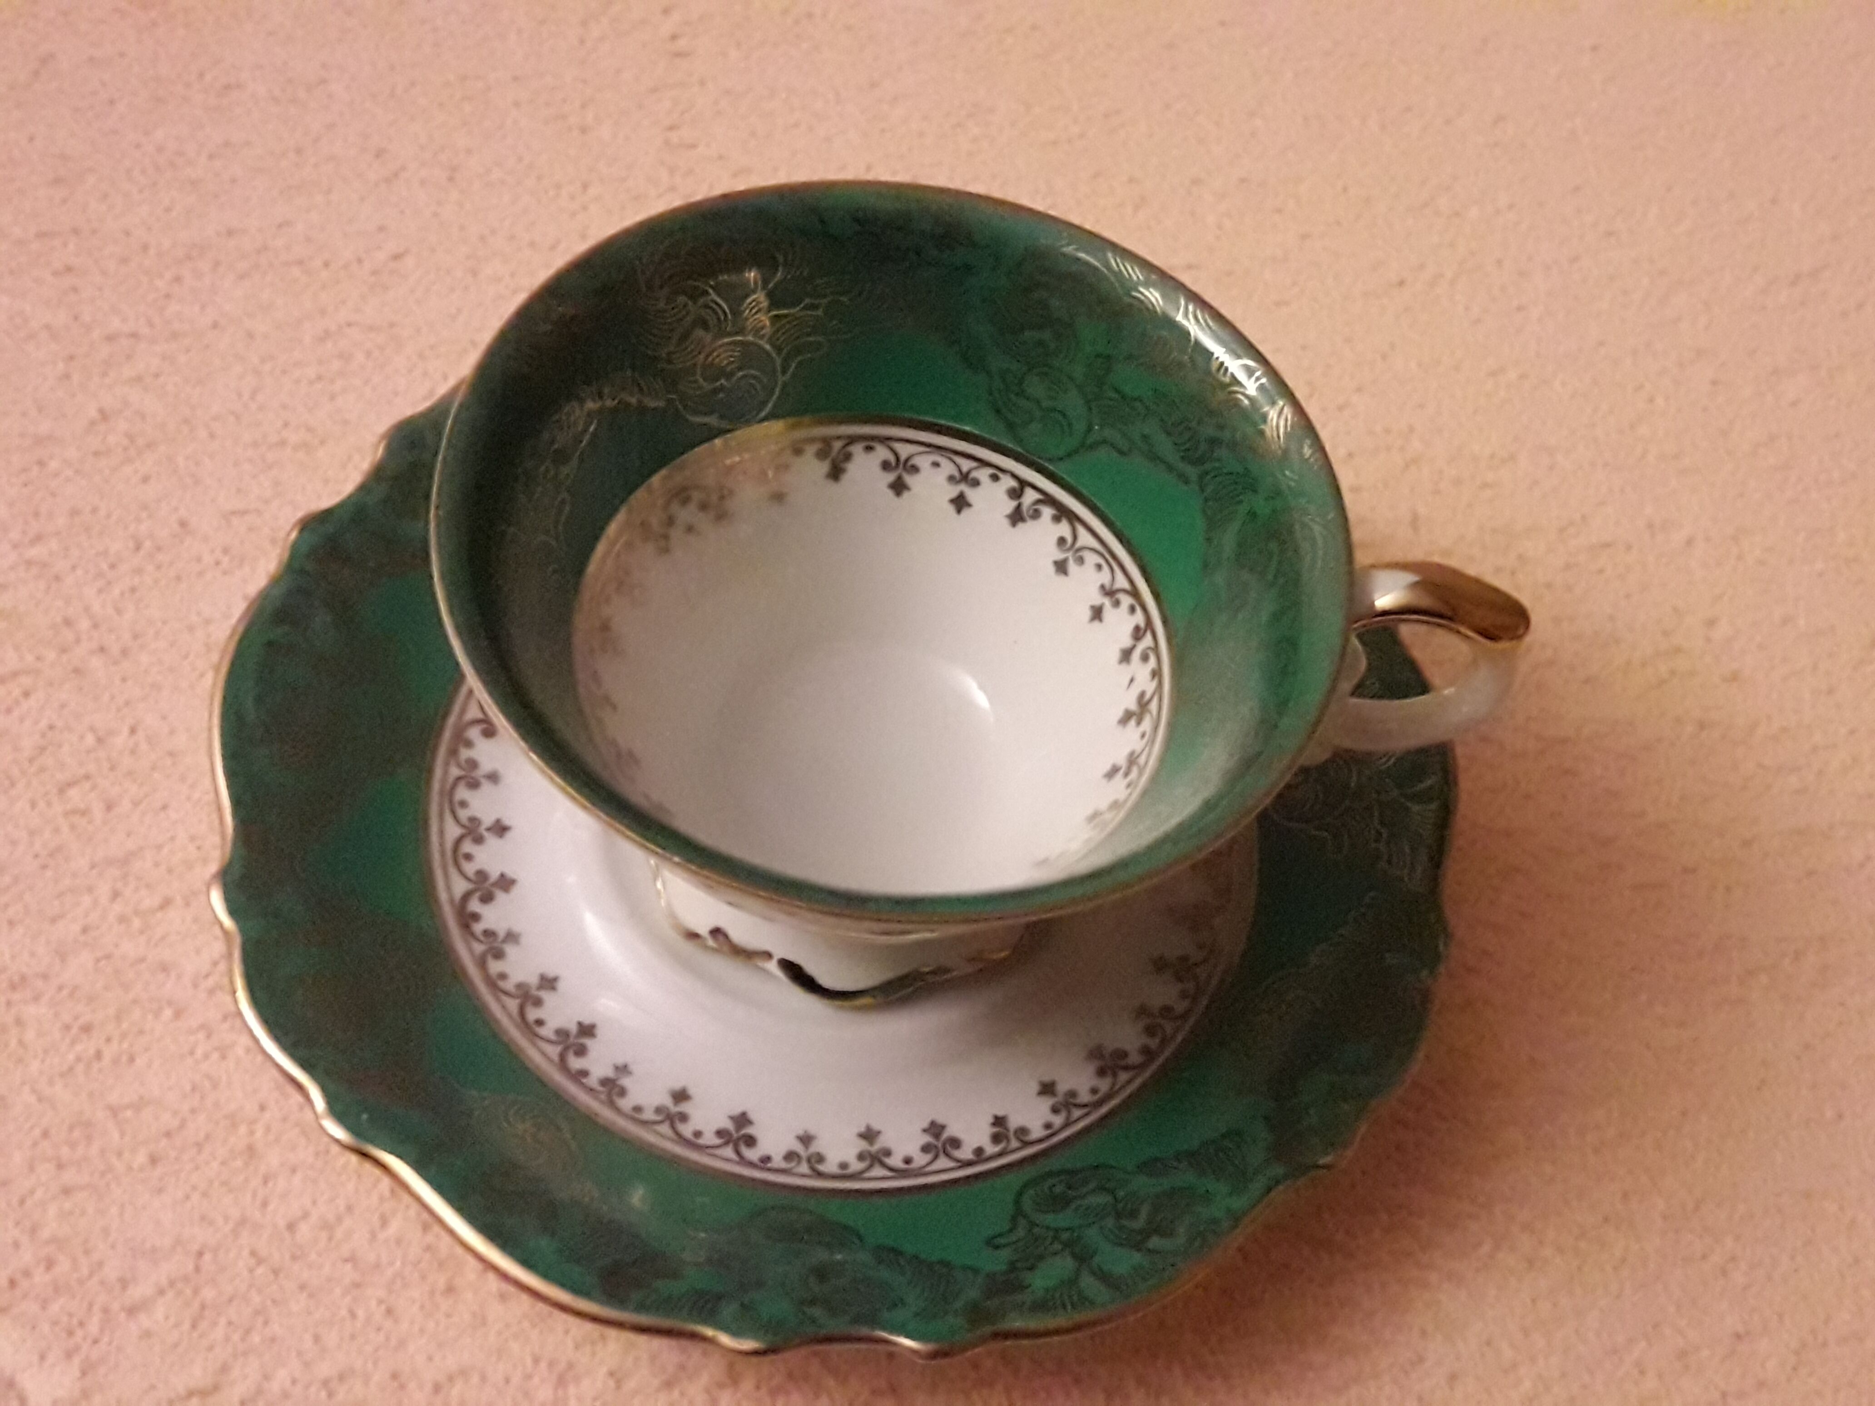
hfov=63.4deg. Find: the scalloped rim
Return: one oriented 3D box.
[{"bbox_3d":[-0.010,0.007,0.191,0.147,0.024,0.147,0,58,-9],"label":"scalloped rim"}]

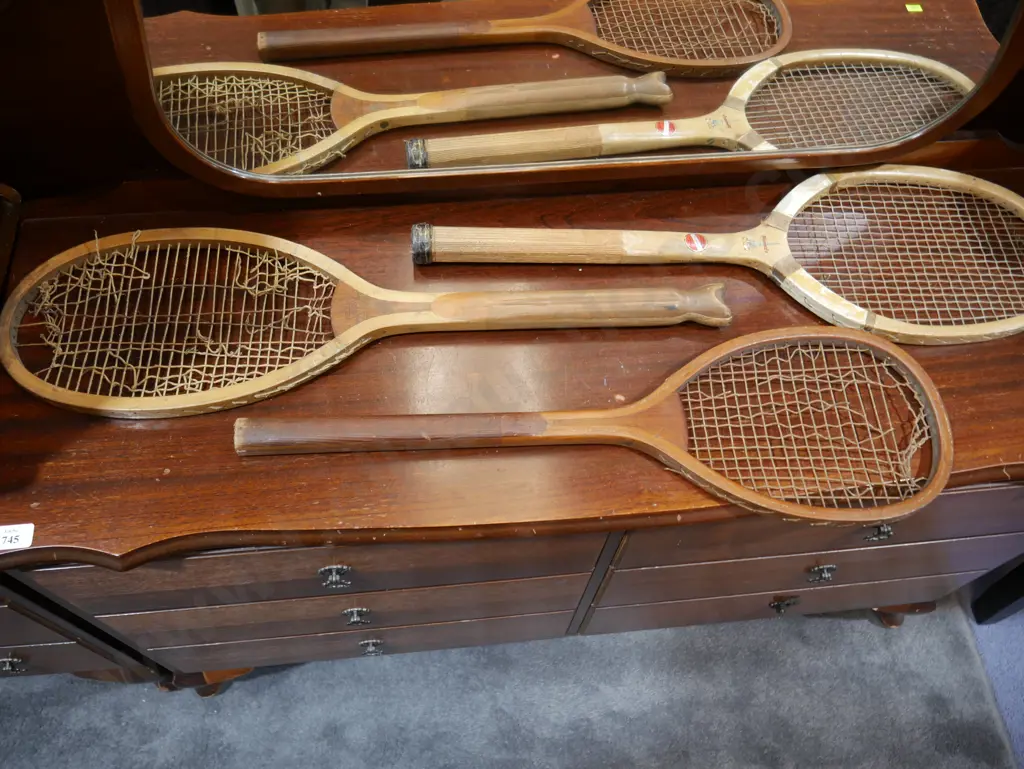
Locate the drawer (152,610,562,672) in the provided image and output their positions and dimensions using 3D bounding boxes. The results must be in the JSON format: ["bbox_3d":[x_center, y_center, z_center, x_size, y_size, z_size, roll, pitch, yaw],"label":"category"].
[{"bbox_3d":[-0.194,0.183,1.139,0.507,0.130,0.350,-4,59,-6],"label":"drawer"}]

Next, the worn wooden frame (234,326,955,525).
[{"bbox_3d":[0.084,0.040,0.799,0.692,0.030,0.210,-1,60,-3],"label":"worn wooden frame"}]

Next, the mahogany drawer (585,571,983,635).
[{"bbox_3d":[0.338,0.148,1.192,0.519,0.131,0.350,-4,59,-6],"label":"mahogany drawer"}]

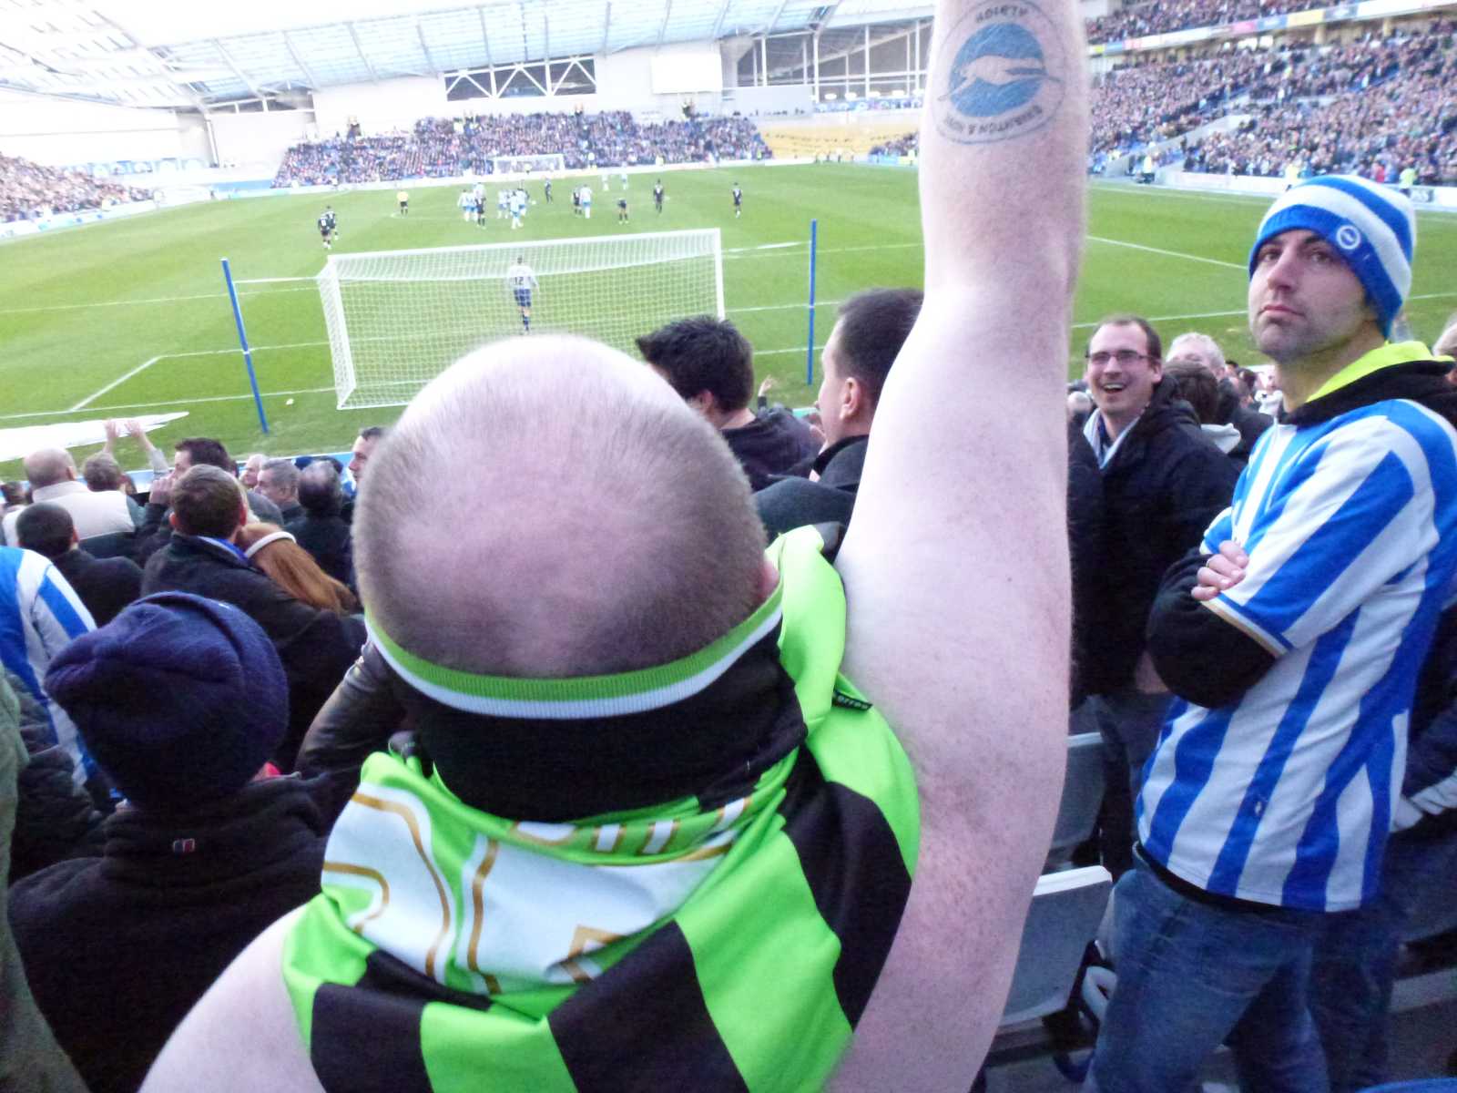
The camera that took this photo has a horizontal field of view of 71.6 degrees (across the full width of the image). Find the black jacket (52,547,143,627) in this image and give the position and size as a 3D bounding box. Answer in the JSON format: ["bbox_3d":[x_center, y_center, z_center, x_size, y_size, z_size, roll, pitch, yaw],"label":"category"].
[{"bbox_3d":[-2.273,0.337,3.580,0.530,0.680,0.320,-9,23,-14],"label":"black jacket"}]

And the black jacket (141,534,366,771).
[{"bbox_3d":[-1.294,0.260,2.832,0.580,0.700,0.360,-9,23,-15],"label":"black jacket"}]

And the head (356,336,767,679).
[{"bbox_3d":[-0.065,0.034,0.428,0.165,0.235,0.205,-5,23,-6],"label":"head"}]

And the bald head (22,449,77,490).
[{"bbox_3d":[-2.719,-0.281,4.043,0.170,0.235,0.205,-10,23,-16],"label":"bald head"}]

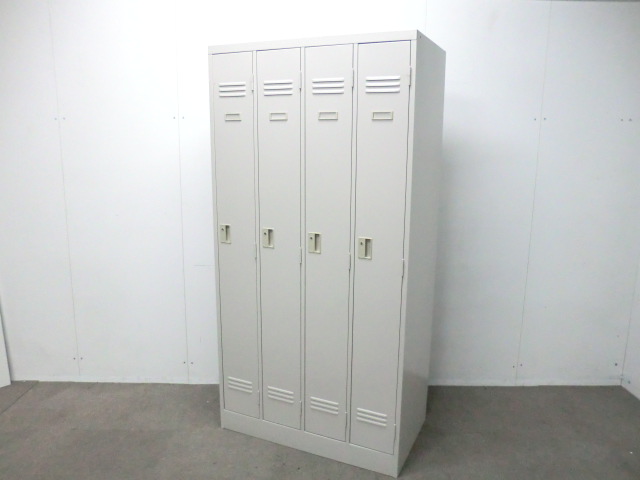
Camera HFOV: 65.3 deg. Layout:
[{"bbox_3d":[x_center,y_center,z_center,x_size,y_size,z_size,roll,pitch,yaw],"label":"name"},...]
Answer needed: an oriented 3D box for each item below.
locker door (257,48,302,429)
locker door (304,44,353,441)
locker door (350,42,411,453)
[{"bbox_3d":[-0.166,0.049,2.162,0.198,1.651,0.030,6,13,24],"label":"locker door"},{"bbox_3d":[0.031,0.067,2.076,0.199,1.650,0.030,6,13,24],"label":"locker door"},{"bbox_3d":[0.228,0.088,1.980,0.200,1.650,0.030,6,13,24],"label":"locker door"}]

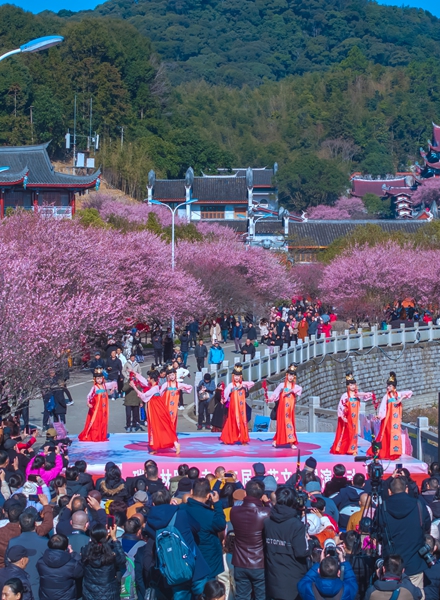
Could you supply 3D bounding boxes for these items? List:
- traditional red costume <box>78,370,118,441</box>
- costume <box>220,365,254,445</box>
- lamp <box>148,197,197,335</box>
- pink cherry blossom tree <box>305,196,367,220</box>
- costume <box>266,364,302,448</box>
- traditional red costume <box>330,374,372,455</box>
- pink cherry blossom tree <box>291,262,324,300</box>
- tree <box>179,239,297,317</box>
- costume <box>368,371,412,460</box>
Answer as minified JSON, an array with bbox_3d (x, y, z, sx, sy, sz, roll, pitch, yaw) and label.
[{"bbox_3d":[-2.756,2.363,36.400,0.840,1.700,0.650,-1,2,-25],"label":"traditional red costume"},{"bbox_3d":[0.388,2.319,35.900,0.780,1.820,0.620,0,2,-15],"label":"costume"},{"bbox_3d":[-2.963,-1.860,102.000,3.000,8.800,0.450,0,1,0],"label":"lamp"},{"bbox_3d":[17.492,-13.100,245.000,9.200,5.400,7.000,0,1,0],"label":"pink cherry blossom tree"},{"bbox_3d":[1.415,2.315,35.500,0.820,1.860,0.620,0,2,-14],"label":"costume"},{"bbox_3d":[2.683,2.336,33.000,0.850,1.630,0.550,0,1,-5],"label":"traditional red costume"},{"bbox_3d":[6.869,-0.746,127.000,4.200,4.600,4.200,0,2,0],"label":"pink cherry blossom tree"},{"bbox_3d":[1.142,-1.142,112.000,8.200,6.600,7.200,0,1,0],"label":"tree"},{"bbox_3d":[3.394,2.299,32.200,0.900,1.780,0.600,0,1,-3],"label":"costume"}]

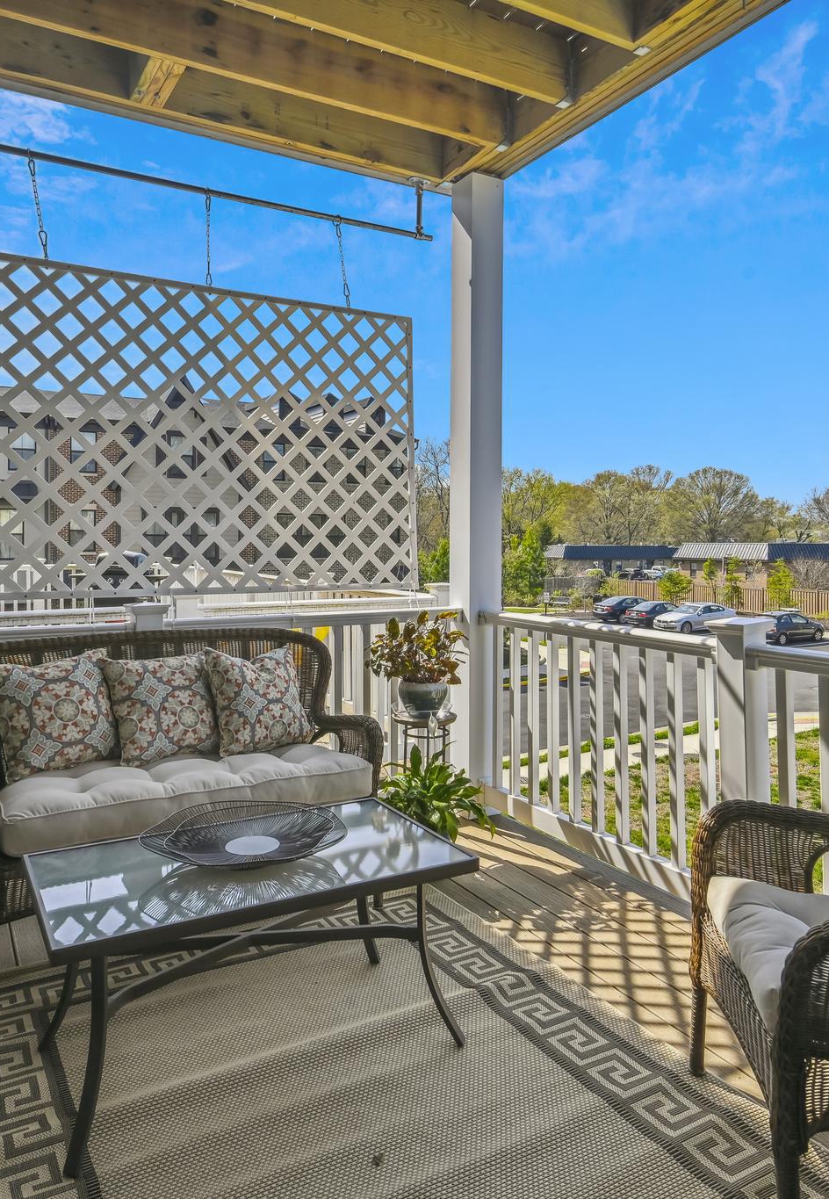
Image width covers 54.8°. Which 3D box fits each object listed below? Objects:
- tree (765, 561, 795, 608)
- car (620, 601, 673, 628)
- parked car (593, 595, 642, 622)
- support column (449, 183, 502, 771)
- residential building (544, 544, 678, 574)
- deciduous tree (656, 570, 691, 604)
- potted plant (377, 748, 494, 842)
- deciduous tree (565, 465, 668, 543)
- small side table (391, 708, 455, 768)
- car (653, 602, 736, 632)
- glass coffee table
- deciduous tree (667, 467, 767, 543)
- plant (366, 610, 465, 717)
[{"bbox_3d":[24.462,-0.716,53.300,1.950,3.550,1.900,1,3,23],"label":"tree"},{"bbox_3d":[14.314,0.890,46.000,4.700,1.450,1.830,-2,4,-35],"label":"car"},{"bbox_3d":[13.350,0.602,49.800,4.700,1.450,1.830,-2,4,-31],"label":"parked car"},{"bbox_3d":[0.282,-0.452,3.641,0.172,2.806,0.172,-2,4,-30],"label":"support column"},{"bbox_3d":[25.682,-5.202,107.000,17.000,4.600,10.000,-1,3,-17],"label":"residential building"},{"bbox_3d":[16.913,-0.594,52.000,2.300,2.850,2.300,0,3,0],"label":"deciduous tree"},{"bbox_3d":[0.082,0.784,3.200,0.460,0.410,0.440,0,3,6],"label":"potted plant"},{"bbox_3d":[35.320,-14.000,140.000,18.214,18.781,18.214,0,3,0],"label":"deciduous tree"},{"bbox_3d":[0.039,0.741,3.217,0.260,0.555,0.260,-2,4,-28],"label":"small side table"},{"bbox_3d":[15.350,1.023,44.100,4.720,1.450,1.840,-2,4,-31],"label":"car"},{"bbox_3d":[-0.388,0.848,1.918,0.939,0.464,0.525,-2,4,-27],"label":"glass coffee table"},{"bbox_3d":[47.367,-12.446,125.000,15.500,16.430,14.500,1,3,23],"label":"deciduous tree"},{"bbox_3d":[0.009,0.270,3.185,0.385,0.410,0.370,0,3,0],"label":"plant"}]

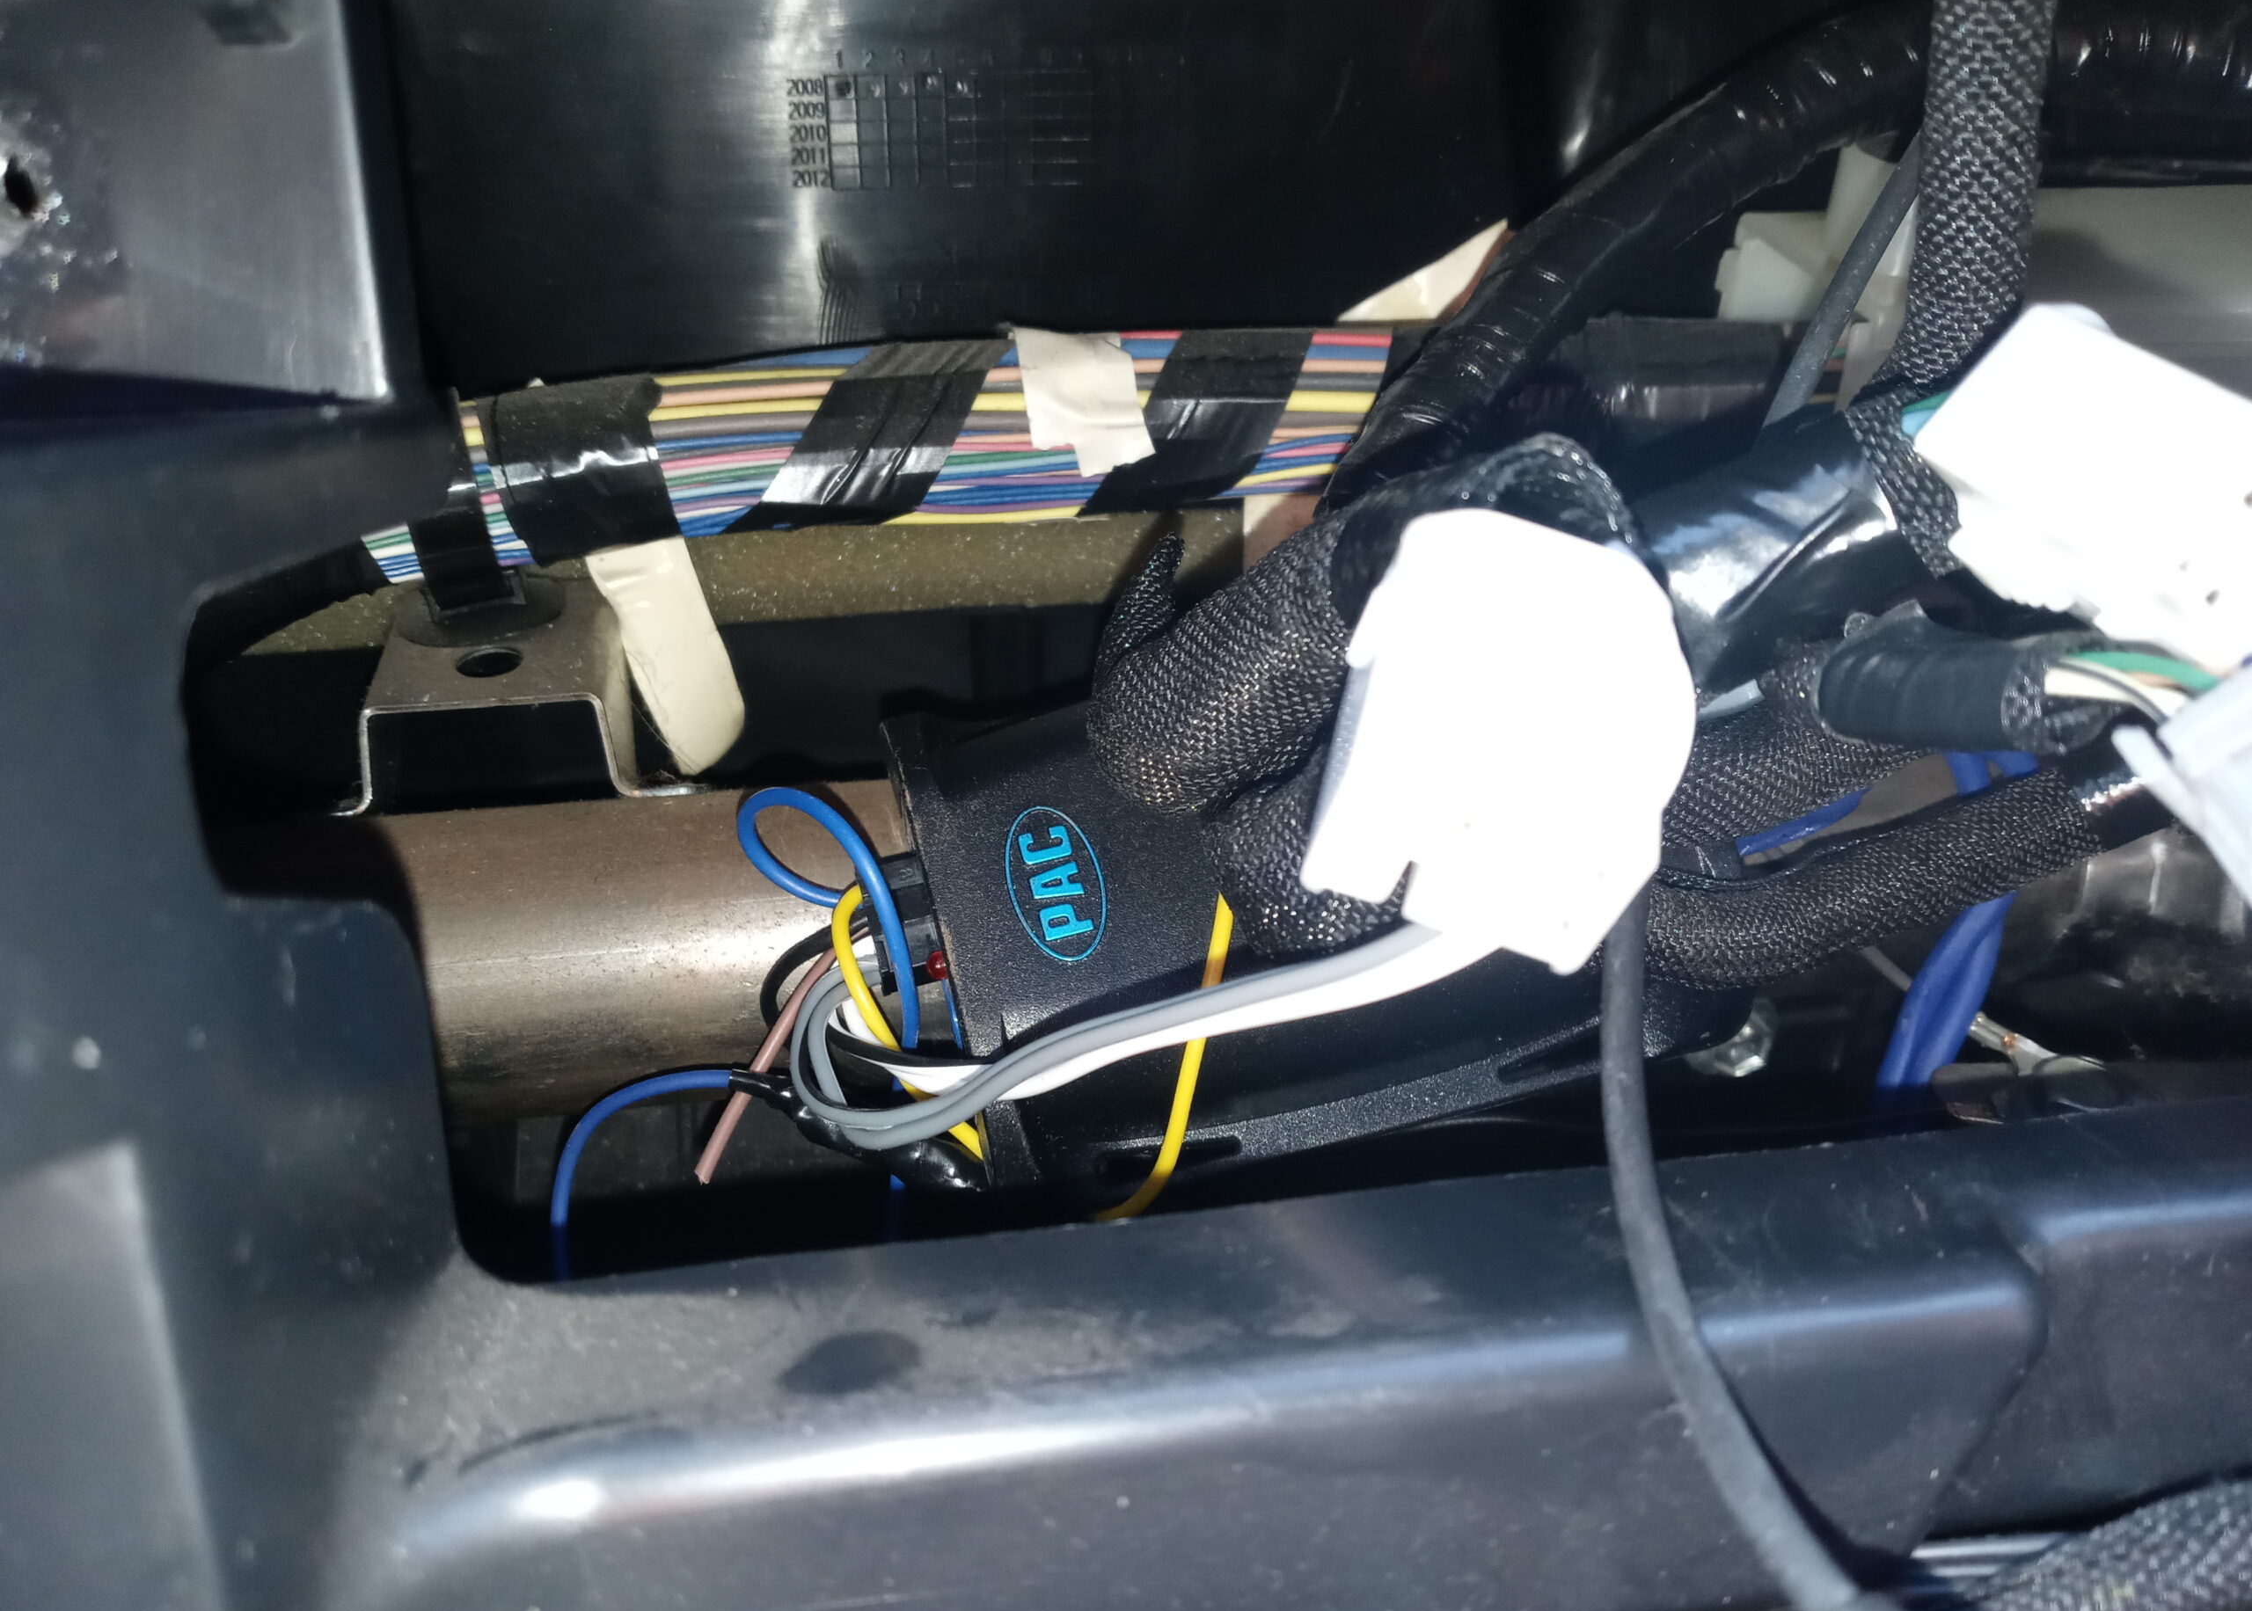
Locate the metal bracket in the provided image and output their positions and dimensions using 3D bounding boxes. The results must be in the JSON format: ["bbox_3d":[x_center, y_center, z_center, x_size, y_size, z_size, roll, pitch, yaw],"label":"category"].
[{"bbox_3d":[-0.090,-0.017,0.274,0.048,0.022,0.038,-4,34,-6],"label":"metal bracket"}]

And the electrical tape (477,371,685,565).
[{"bbox_3d":[-0.080,-0.050,0.270,0.025,0.024,0.022,-7,35,-10],"label":"electrical tape"}]

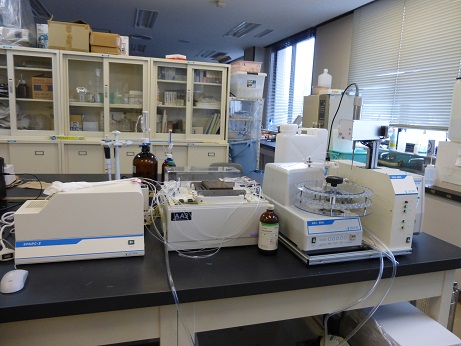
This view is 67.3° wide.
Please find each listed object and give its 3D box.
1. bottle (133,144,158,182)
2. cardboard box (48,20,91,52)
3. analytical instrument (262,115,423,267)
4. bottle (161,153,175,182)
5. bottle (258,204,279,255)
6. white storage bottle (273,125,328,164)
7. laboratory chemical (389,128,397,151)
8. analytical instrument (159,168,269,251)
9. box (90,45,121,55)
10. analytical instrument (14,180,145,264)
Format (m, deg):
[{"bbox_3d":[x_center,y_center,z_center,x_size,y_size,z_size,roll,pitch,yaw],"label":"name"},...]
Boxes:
[{"bbox_3d":[-0.524,-0.027,2.140,0.151,0.289,0.151,-1,10,-18],"label":"bottle"},{"bbox_3d":[-1.620,-1.347,3.518,0.367,0.255,0.300,-1,10,-18],"label":"cardboard box"},{"bbox_3d":[0.412,0.030,1.389,0.438,0.490,0.445,-1,10,-18],"label":"analytical instrument"},{"bbox_3d":[-0.404,-0.009,2.280,0.092,0.218,0.092,-1,10,-18],"label":"bottle"},{"bbox_3d":[0.139,0.201,1.245,0.071,0.174,0.071,2,9,0],"label":"bottle"},{"bbox_3d":[0.476,-0.097,2.364,0.300,0.440,0.180,-1,10,-18],"label":"white storage bottle"},{"bbox_3d":[1.694,-0.349,3.605,0.068,0.224,0.068,-1,10,-18],"label":"laboratory chemical"},{"bbox_3d":[-0.107,0.137,1.467,0.377,0.212,0.445,-1,10,-18],"label":"analytical instrument"},{"bbox_3d":[-1.308,-1.256,3.617,0.251,0.067,0.250,-1,10,-18],"label":"box"},{"bbox_3d":[-0.498,0.156,1.186,0.390,0.228,0.183,-1,10,-18],"label":"analytical instrument"}]

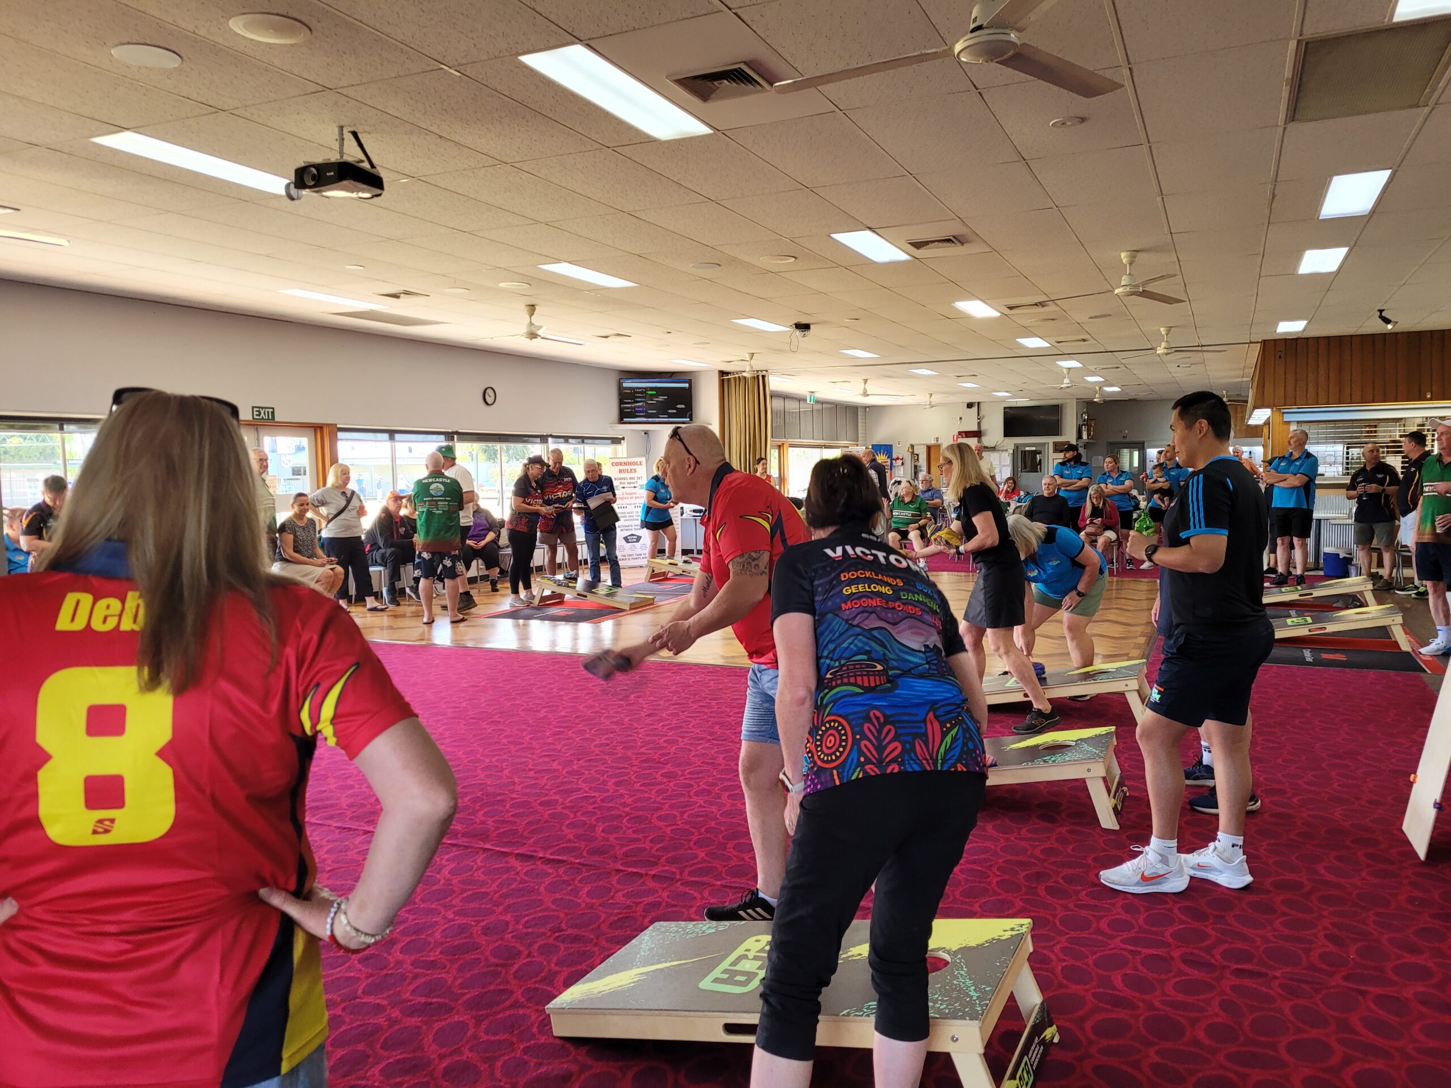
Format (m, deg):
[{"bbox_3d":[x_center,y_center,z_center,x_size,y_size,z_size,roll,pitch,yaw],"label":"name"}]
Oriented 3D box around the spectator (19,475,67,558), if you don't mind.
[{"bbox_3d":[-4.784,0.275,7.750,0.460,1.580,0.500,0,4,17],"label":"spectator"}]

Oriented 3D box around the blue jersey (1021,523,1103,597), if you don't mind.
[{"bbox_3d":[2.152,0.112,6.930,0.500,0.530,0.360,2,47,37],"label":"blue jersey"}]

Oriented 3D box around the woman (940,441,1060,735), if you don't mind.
[{"bbox_3d":[1.477,0.247,6.205,0.820,1.660,0.550,1,5,25],"label":"woman"}]

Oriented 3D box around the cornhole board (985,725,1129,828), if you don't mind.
[{"bbox_3d":[1.201,1.025,5.113,1.240,0.310,0.610,1,5,25],"label":"cornhole board"}]

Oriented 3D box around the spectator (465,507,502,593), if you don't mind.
[{"bbox_3d":[-3.175,-0.027,14.100,0.580,1.250,0.750,-1,4,-6],"label":"spectator"}]

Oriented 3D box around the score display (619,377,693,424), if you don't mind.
[{"bbox_3d":[-1.126,-2.336,17.780,1.220,0.710,0.090,-2,4,-20],"label":"score display"}]

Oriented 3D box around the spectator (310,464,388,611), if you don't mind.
[{"bbox_3d":[-4.215,-0.097,12.150,0.500,1.670,0.620,3,5,40],"label":"spectator"}]

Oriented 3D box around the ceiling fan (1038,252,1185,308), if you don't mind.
[{"bbox_3d":[3.026,-2.037,8.266,1.320,0.360,1.320,1,5,25],"label":"ceiling fan"}]

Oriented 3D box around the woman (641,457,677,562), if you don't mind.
[{"bbox_3d":[-0.931,-0.372,15.300,0.480,1.670,0.500,1,5,30],"label":"woman"}]

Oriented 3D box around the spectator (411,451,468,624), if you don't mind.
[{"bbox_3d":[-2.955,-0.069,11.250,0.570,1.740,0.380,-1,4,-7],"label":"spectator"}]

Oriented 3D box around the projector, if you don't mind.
[{"bbox_3d":[-1.735,-1.634,4.900,0.310,0.110,0.235,1,4,25],"label":"projector"}]

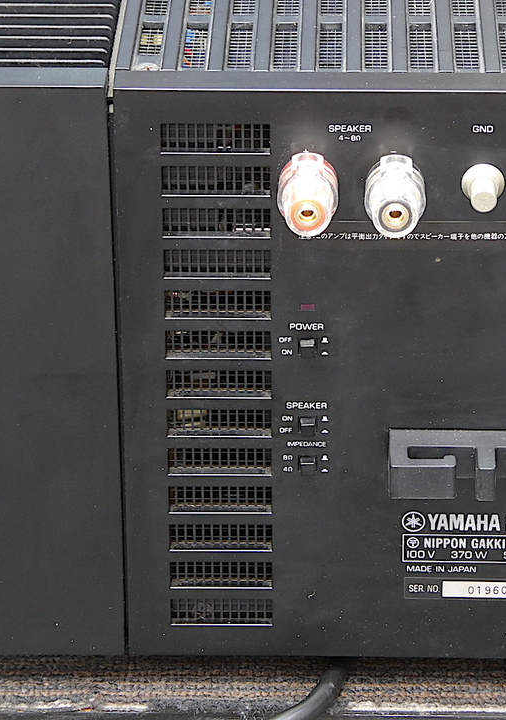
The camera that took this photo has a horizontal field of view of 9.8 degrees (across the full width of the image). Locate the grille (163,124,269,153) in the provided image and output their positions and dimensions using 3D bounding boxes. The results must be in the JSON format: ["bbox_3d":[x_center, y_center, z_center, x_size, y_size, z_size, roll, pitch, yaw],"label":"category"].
[{"bbox_3d":[-0.012,-0.070,0.924,0.034,0.010,0.005,0,26,2],"label":"grille"}]

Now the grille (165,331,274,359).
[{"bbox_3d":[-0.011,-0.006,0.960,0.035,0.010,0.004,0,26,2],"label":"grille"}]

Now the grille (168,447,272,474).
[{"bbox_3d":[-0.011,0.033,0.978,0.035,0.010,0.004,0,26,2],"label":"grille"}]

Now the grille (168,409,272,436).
[{"bbox_3d":[-0.011,0.020,0.968,0.034,0.010,0.005,0,26,2],"label":"grille"}]

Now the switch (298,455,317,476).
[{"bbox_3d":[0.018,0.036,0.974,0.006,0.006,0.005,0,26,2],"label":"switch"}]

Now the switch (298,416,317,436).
[{"bbox_3d":[0.018,0.022,0.962,0.006,0.006,0.005,0,26,2],"label":"switch"}]

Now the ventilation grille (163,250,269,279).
[{"bbox_3d":[-0.011,-0.032,0.943,0.034,0.010,0.005,0,26,2],"label":"ventilation grille"}]

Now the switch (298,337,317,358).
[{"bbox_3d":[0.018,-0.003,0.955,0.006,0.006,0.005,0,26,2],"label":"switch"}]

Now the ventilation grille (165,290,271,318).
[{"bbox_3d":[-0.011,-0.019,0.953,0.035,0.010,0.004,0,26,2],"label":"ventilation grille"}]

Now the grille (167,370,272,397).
[{"bbox_3d":[-0.011,0.007,0.966,0.035,0.010,0.004,0,26,2],"label":"grille"}]

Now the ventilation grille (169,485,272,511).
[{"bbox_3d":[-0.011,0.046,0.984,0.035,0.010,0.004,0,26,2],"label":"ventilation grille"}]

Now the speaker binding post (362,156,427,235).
[{"bbox_3d":[0.044,-0.050,0.915,0.019,0.019,0.027,0,26,2],"label":"speaker binding post"}]

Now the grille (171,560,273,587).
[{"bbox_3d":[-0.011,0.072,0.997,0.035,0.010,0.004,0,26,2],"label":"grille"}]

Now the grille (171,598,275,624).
[{"bbox_3d":[-0.011,0.085,1.003,0.035,0.010,0.004,0,26,2],"label":"grille"}]

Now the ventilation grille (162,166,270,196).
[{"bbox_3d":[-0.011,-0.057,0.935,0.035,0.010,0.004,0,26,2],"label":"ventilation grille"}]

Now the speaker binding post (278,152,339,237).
[{"bbox_3d":[0.017,-0.051,0.921,0.019,0.019,0.025,0,26,2],"label":"speaker binding post"}]

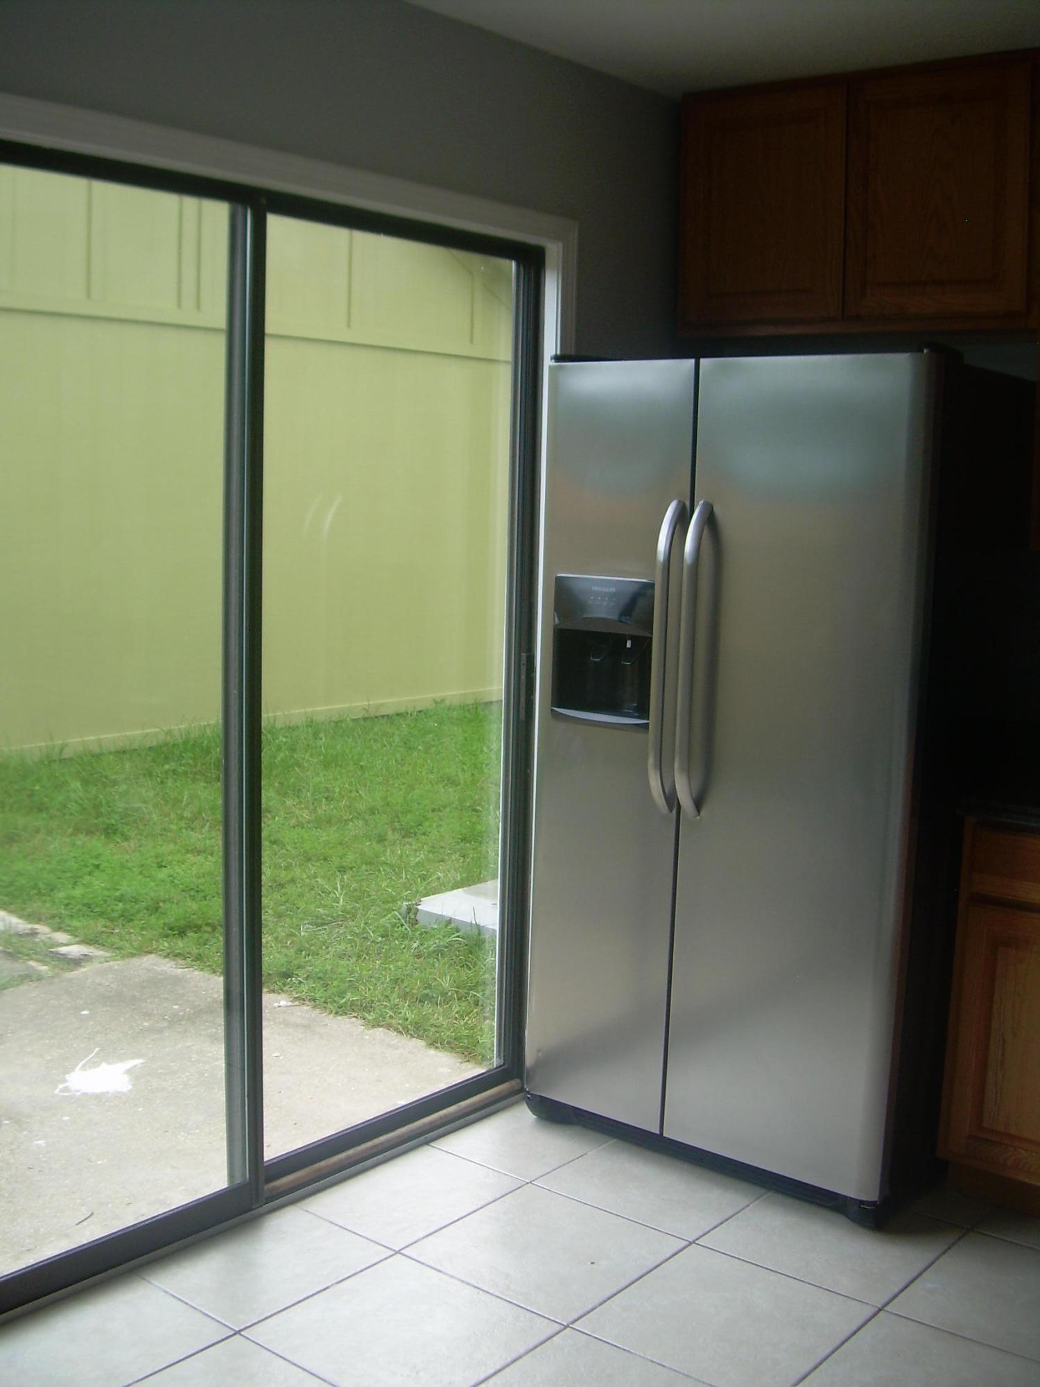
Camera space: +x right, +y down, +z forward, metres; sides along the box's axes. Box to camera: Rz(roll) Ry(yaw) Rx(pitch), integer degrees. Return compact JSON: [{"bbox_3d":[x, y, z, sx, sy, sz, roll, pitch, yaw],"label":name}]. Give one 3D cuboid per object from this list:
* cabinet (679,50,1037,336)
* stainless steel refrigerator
[{"bbox_3d":[0.862,-1.150,3.600,0.930,0.600,0.330,8,10,38],"label":"cabinet"},{"bbox_3d":[0.620,0.133,3.520,0.905,1.760,0.820,8,10,38],"label":"stainless steel refrigerator"}]

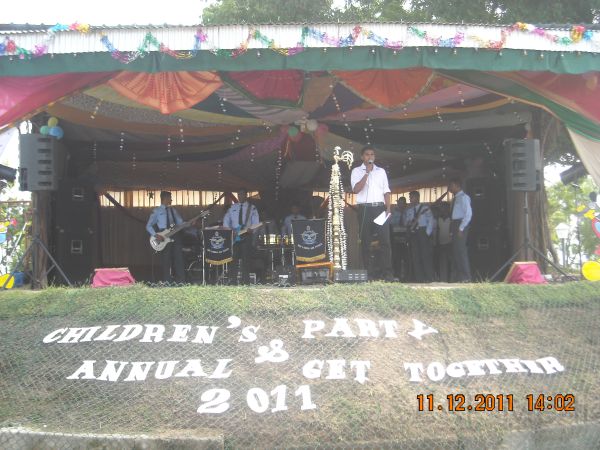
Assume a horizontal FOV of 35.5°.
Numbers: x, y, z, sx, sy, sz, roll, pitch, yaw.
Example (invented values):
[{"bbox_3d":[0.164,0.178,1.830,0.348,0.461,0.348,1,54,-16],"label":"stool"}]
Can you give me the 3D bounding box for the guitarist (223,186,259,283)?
[{"bbox_3d":[-1.011,0.204,15.900,0.600,1.680,0.450,0,-4,-5],"label":"guitarist"}]

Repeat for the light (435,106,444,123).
[{"bbox_3d":[1.938,-1.535,13.000,0.130,0.220,0.100,0,-4,0],"label":"light"}]

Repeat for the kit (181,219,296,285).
[{"bbox_3d":[-1.110,0.478,16.900,2.100,1.200,1.300,0,-4,0],"label":"kit"}]

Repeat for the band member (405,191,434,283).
[{"bbox_3d":[2.196,0.230,17.200,0.520,1.700,0.380,-2,-4,30],"label":"band member"}]

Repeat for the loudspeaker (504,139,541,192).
[{"bbox_3d":[2.853,-0.763,12.000,0.400,0.680,0.420,-2,-4,32],"label":"loudspeaker"}]

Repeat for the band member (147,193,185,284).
[{"bbox_3d":[-2.314,0.215,16.100,0.620,1.670,0.450,1,-4,-15],"label":"band member"}]

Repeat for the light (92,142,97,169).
[{"bbox_3d":[-3.293,-1.130,15.000,0.060,0.450,0.060,0,-4,0],"label":"light"}]

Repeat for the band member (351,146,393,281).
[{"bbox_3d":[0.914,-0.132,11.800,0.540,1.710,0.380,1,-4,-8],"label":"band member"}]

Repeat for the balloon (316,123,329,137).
[{"bbox_3d":[0.346,-1.469,14.400,0.190,0.215,0.190,0,-4,0],"label":"balloon"}]

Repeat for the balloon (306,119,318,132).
[{"bbox_3d":[0.203,-1.616,15.200,0.190,0.220,0.190,0,-4,0],"label":"balloon"}]

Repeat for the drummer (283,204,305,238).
[{"bbox_3d":[-0.103,0.254,17.600,0.500,1.350,0.650,0,-4,0],"label":"drummer"}]

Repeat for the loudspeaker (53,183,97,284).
[{"bbox_3d":[-3.654,0.130,15.200,0.670,1.700,0.560,1,-4,-8],"label":"loudspeaker"}]

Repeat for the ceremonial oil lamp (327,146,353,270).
[{"bbox_3d":[0.502,-0.159,11.900,0.340,1.680,0.340,0,-4,0],"label":"ceremonial oil lamp"}]

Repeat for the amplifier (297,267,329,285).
[{"bbox_3d":[0.210,0.699,12.700,0.400,0.220,0.280,0,-4,0],"label":"amplifier"}]

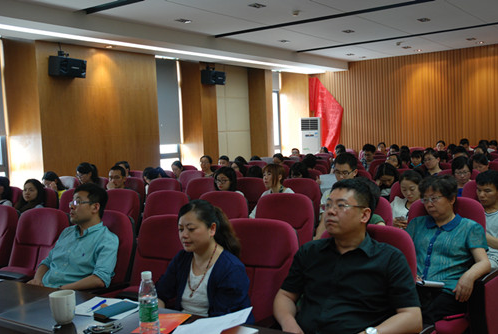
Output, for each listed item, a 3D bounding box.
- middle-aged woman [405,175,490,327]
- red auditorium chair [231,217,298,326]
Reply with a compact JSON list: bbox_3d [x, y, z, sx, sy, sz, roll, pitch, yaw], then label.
[{"bbox_3d":[1.013,0.626,3.209,0.540,1.140,0.800,0,3,35],"label":"middle-aged woman"},{"bbox_3d":[-0.106,0.795,2.774,0.560,1.040,0.650,-1,3,35],"label":"red auditorium chair"}]

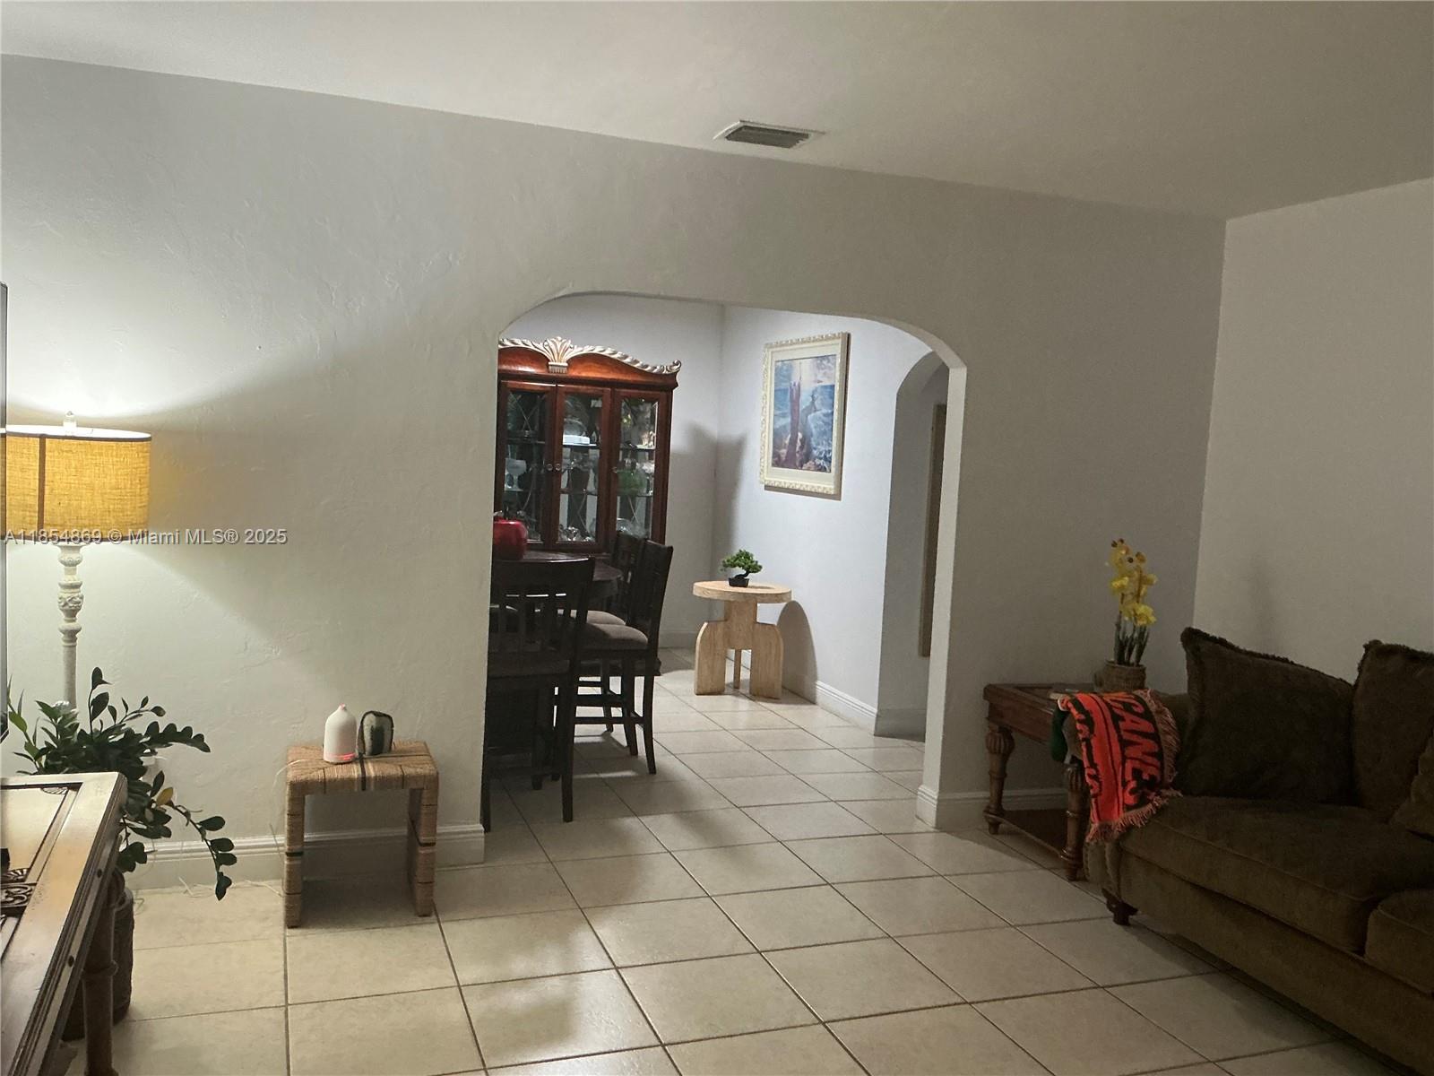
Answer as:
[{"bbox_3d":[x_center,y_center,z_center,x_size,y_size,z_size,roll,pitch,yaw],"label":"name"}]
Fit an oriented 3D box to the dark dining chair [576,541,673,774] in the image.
[{"bbox_3d":[-0.527,0.530,5.250,0.546,1.026,0.420,1,4,-20],"label":"dark dining chair"}]

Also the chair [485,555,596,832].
[{"bbox_3d":[-0.790,0.565,4.579,0.420,1.026,0.546,1,5,-26],"label":"chair"}]

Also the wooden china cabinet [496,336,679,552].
[{"bbox_3d":[-1.151,-0.263,7.867,1.703,2.153,0.449,1,4,-20],"label":"wooden china cabinet"}]

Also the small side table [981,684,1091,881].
[{"bbox_3d":[1.470,0.908,4.425,0.714,0.580,0.619,1,4,-20],"label":"small side table"}]

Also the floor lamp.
[{"bbox_3d":[-1.845,0.382,3.301,0.403,1.472,0.403,1,4,-20],"label":"floor lamp"}]

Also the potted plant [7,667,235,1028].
[{"bbox_3d":[-1.474,0.734,2.806,0.582,0.856,0.492,1,5,-28],"label":"potted plant"}]

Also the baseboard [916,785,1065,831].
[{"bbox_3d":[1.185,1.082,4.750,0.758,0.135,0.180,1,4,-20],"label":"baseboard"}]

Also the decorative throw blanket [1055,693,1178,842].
[{"bbox_3d":[1.331,0.730,3.785,0.334,0.428,0.364,1,4,-20],"label":"decorative throw blanket"}]

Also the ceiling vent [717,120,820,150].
[{"bbox_3d":[0.171,-1.329,3.865,0.294,0.017,0.249,1,4,-20],"label":"ceiling vent"}]

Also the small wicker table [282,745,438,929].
[{"bbox_3d":[-1.095,0.898,3.562,0.441,0.449,0.330,1,4,-20],"label":"small wicker table"}]

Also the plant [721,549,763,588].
[{"bbox_3d":[0.143,0.188,6.993,0.244,0.227,0.180,3,4,1],"label":"plant"}]

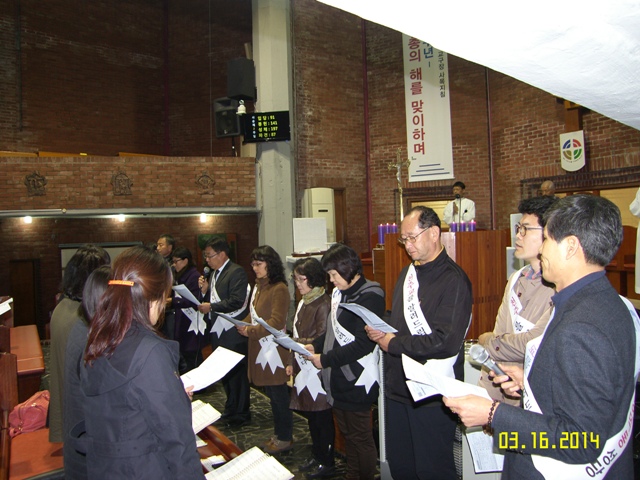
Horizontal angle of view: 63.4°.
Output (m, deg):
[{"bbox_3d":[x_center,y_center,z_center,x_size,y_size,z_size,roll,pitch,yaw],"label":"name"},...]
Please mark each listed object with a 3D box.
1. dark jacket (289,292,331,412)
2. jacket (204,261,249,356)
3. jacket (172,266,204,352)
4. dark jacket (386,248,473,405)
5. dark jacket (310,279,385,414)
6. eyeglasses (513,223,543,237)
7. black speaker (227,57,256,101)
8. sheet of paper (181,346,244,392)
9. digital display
[{"bbox_3d":[-0.059,0.782,3.600,0.310,0.840,0.420,-1,-3,-25],"label":"dark jacket"},{"bbox_3d":[-0.831,0.600,4.600,0.390,0.820,0.470,0,-3,-37],"label":"jacket"},{"bbox_3d":[-1.318,0.691,5.150,0.330,0.860,0.430,-1,-3,-30],"label":"jacket"},{"bbox_3d":[0.493,0.389,2.330,0.370,0.710,0.490,-1,-3,-25],"label":"dark jacket"},{"bbox_3d":[0.161,0.589,2.920,0.400,0.760,0.470,-1,-3,-32],"label":"dark jacket"},{"bbox_3d":[0.815,-0.035,1.930,0.140,0.045,0.140,-2,-2,-5],"label":"eyeglasses"},{"bbox_3d":[-1.258,-2.589,8.300,0.370,0.650,0.350,-4,-3,42],"label":"black speaker"},{"bbox_3d":[-0.431,0.500,2.000,0.280,0.050,0.210,-38,27,-18],"label":"sheet of paper"},{"bbox_3d":[-0.842,-1.779,8.150,0.750,0.460,0.090,-2,3,5],"label":"digital display"}]

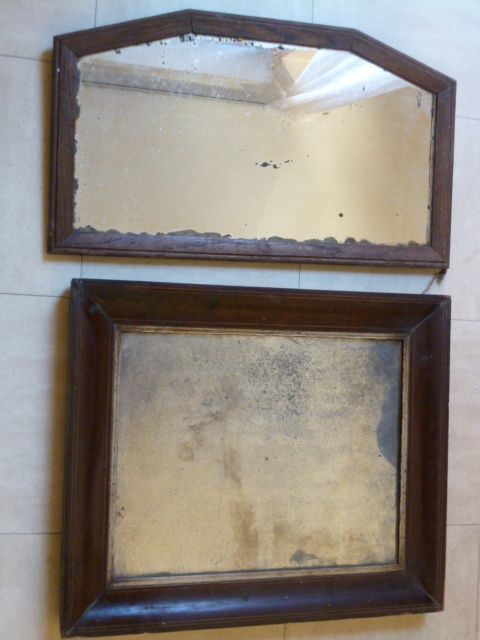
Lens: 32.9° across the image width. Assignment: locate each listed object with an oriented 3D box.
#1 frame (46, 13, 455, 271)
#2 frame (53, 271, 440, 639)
[{"bbox_3d":[0.041,-0.299,1.365,0.696,0.028,0.403,1,89,-16],"label":"frame"},{"bbox_3d":[0.042,0.221,1.345,0.646,0.054,0.543,2,89,-16],"label":"frame"}]

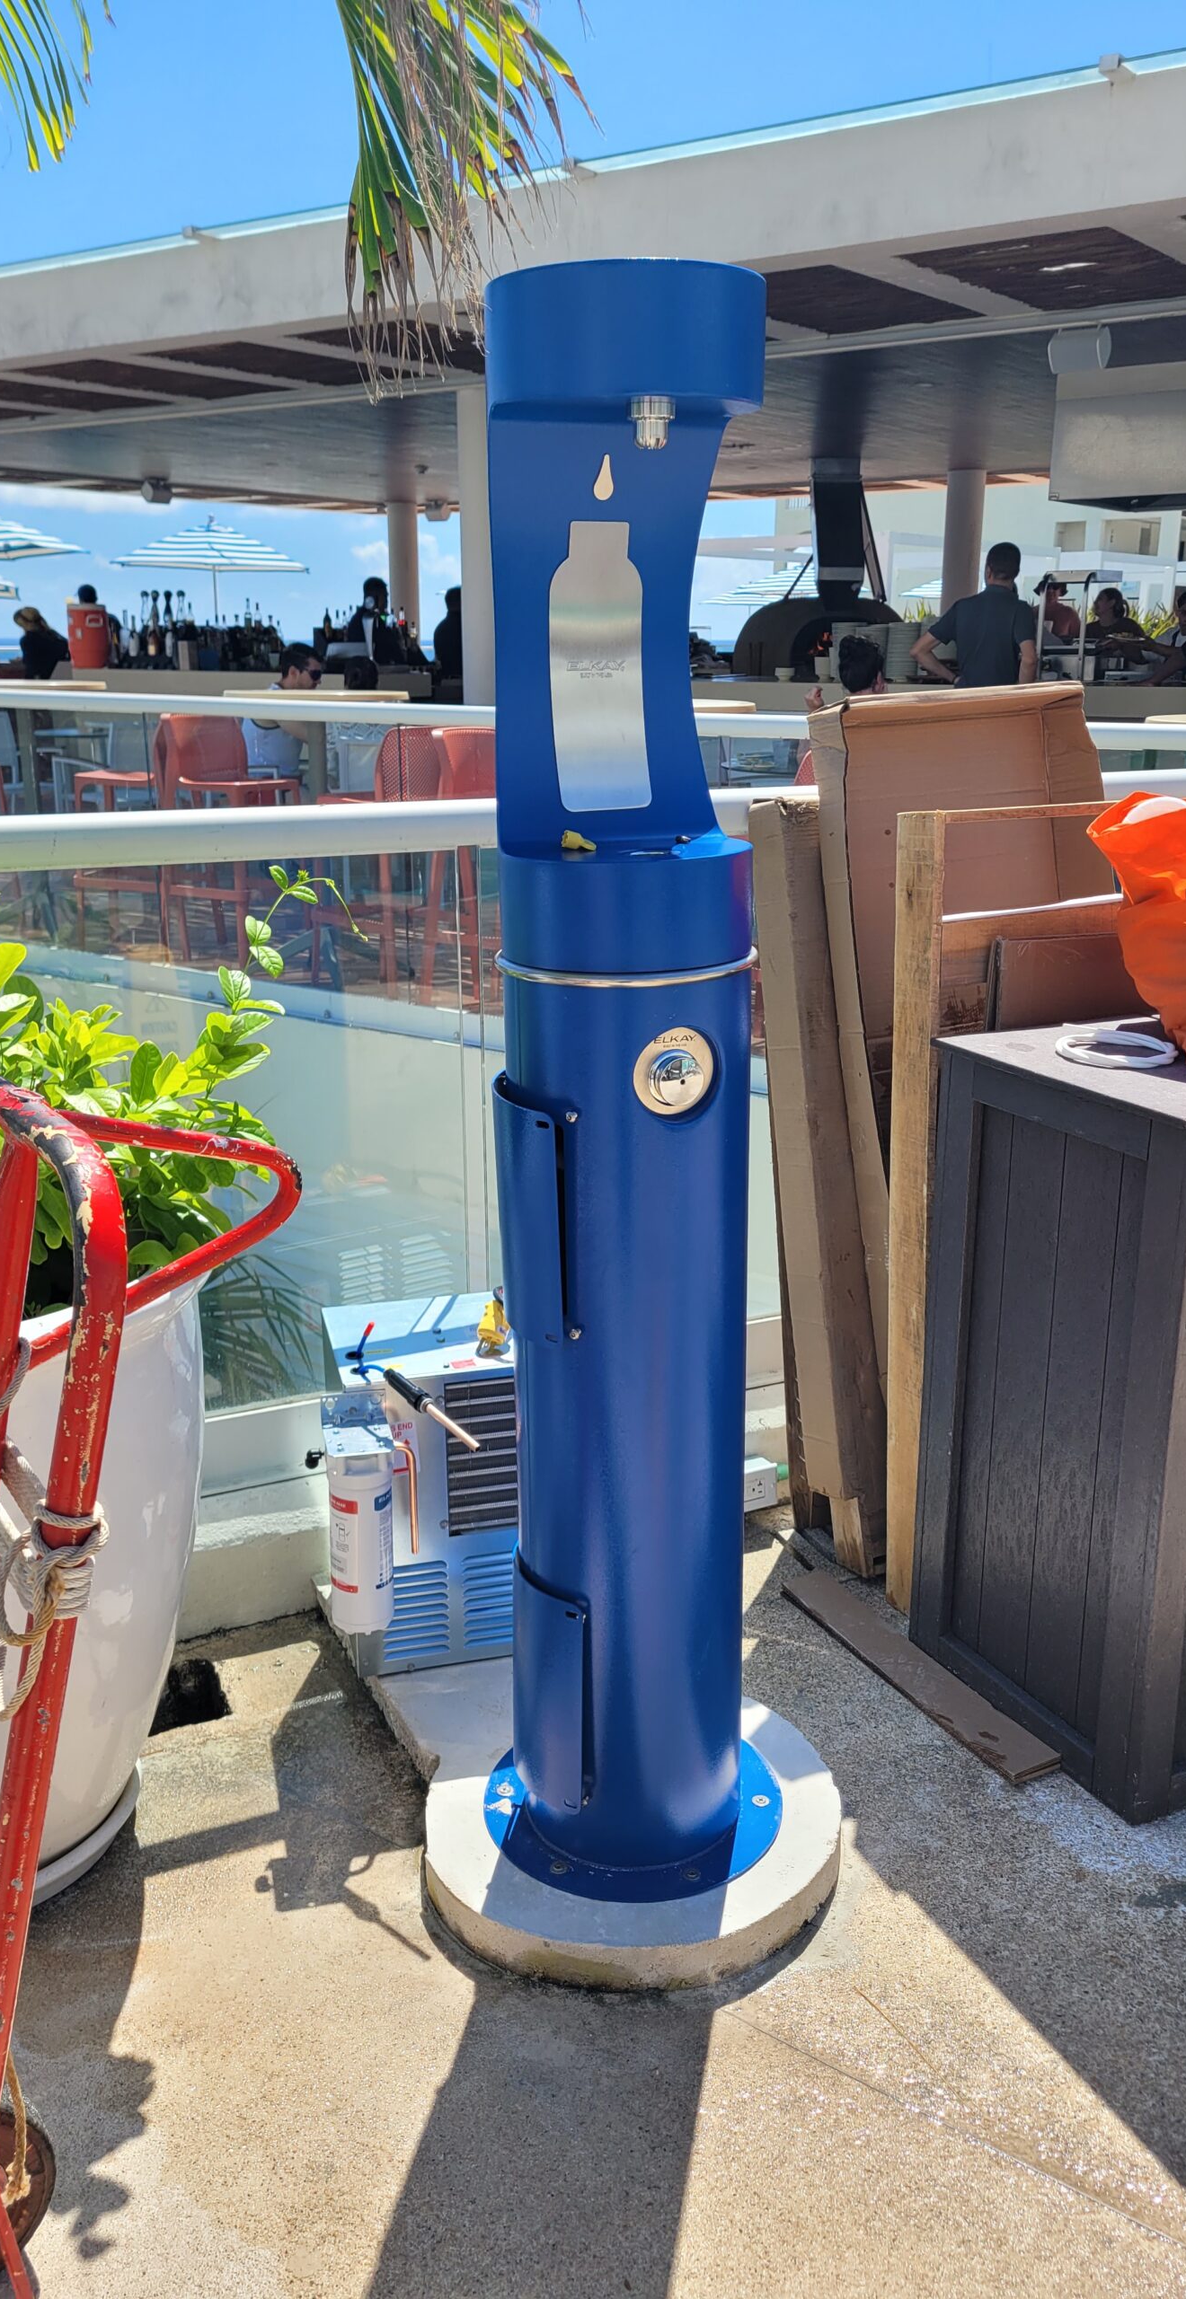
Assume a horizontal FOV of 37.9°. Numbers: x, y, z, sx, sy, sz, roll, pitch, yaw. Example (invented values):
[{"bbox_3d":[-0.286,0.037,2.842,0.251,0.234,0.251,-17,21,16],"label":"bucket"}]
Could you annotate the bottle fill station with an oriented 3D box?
[{"bbox_3d":[0.044,0.017,1.905,0.480,1.758,0.480,-5,17,-16],"label":"bottle fill station"}]

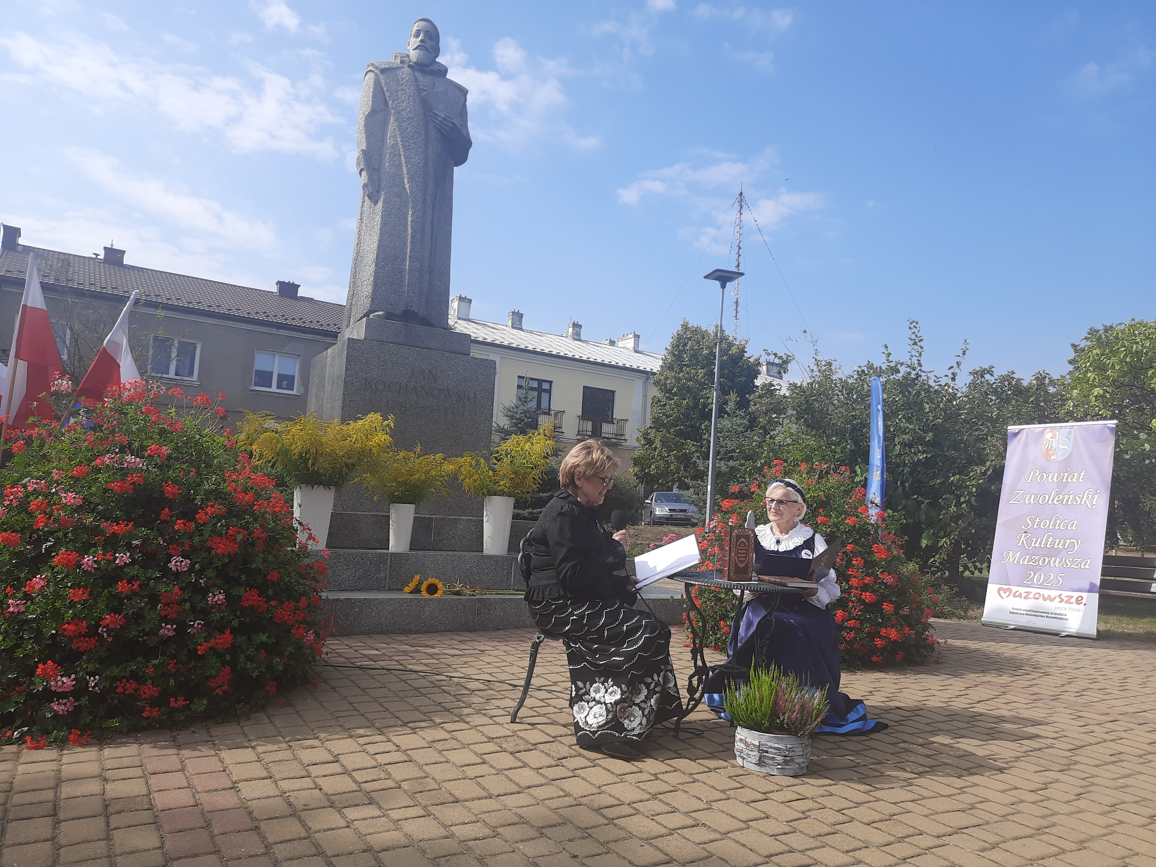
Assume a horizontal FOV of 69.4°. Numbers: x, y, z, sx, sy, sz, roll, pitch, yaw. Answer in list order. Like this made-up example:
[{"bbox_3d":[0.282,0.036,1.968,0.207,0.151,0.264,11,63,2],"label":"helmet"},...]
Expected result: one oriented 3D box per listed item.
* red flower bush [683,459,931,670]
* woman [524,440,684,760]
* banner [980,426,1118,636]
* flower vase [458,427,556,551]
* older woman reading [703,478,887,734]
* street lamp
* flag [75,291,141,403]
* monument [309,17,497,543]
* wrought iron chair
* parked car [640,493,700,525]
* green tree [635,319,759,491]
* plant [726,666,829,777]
[{"bbox_3d":[1.830,0.949,6.555,1.800,1.420,1.750,4,-5,0],"label":"red flower bush"},{"bbox_3d":[0.136,0.683,3.638,0.670,1.270,0.520,3,-5,12],"label":"woman"},{"bbox_3d":[4.742,0.941,8.432,0.200,2.090,1.050,17,-11,-39],"label":"banner"},{"bbox_3d":[-0.593,0.462,6.874,0.754,1.051,0.674,6,-5,-30],"label":"flower vase"},{"bbox_3d":[1.148,0.832,4.364,0.840,1.220,0.740,2,-5,25],"label":"older woman reading"},{"bbox_3d":[3.190,-0.615,19.304,0.720,6.474,0.830,5,-4,-14],"label":"street lamp"},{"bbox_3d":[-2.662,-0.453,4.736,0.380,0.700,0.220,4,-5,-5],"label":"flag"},{"bbox_3d":[-1.561,-1.452,7.665,1.340,4.770,1.320,6,-5,-30],"label":"monument"},{"bbox_3d":[-0.011,0.912,4.067,0.540,0.890,0.430,4,-4,2],"label":"wrought iron chair"},{"bbox_3d":[3.759,3.119,34.000,1.720,1.430,4.150,4,-4,-1],"label":"parked car"},{"bbox_3d":[4.158,-0.095,30.122,4.500,7.500,4.500,4,-5,0],"label":"green tree"},{"bbox_3d":[0.828,1.176,3.487,0.428,0.395,0.397,4,-4,0],"label":"plant"}]

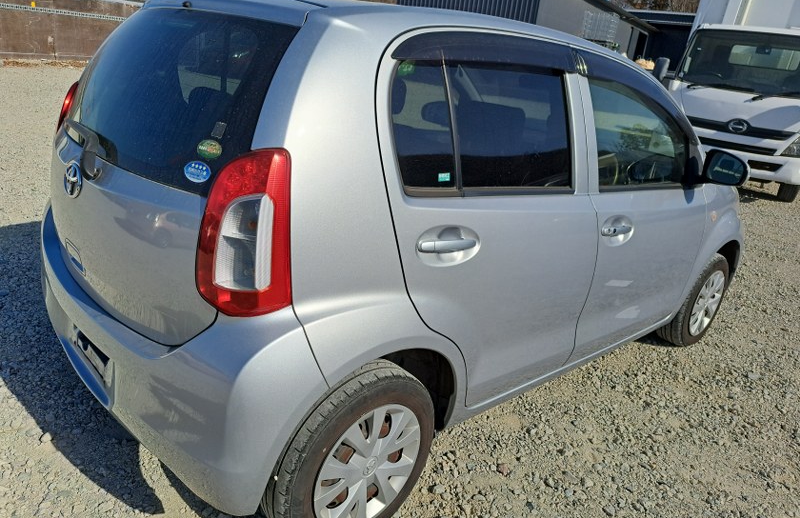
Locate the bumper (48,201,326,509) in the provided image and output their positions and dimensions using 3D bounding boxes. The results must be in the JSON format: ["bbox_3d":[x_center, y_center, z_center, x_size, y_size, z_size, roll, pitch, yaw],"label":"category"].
[{"bbox_3d":[-0.845,0.163,1.809,0.370,0.580,1.630,-10,25,-40],"label":"bumper"}]

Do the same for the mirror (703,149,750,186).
[{"bbox_3d":[1.411,-0.395,2.386,0.110,0.138,0.180,-6,22,-31],"label":"mirror"}]

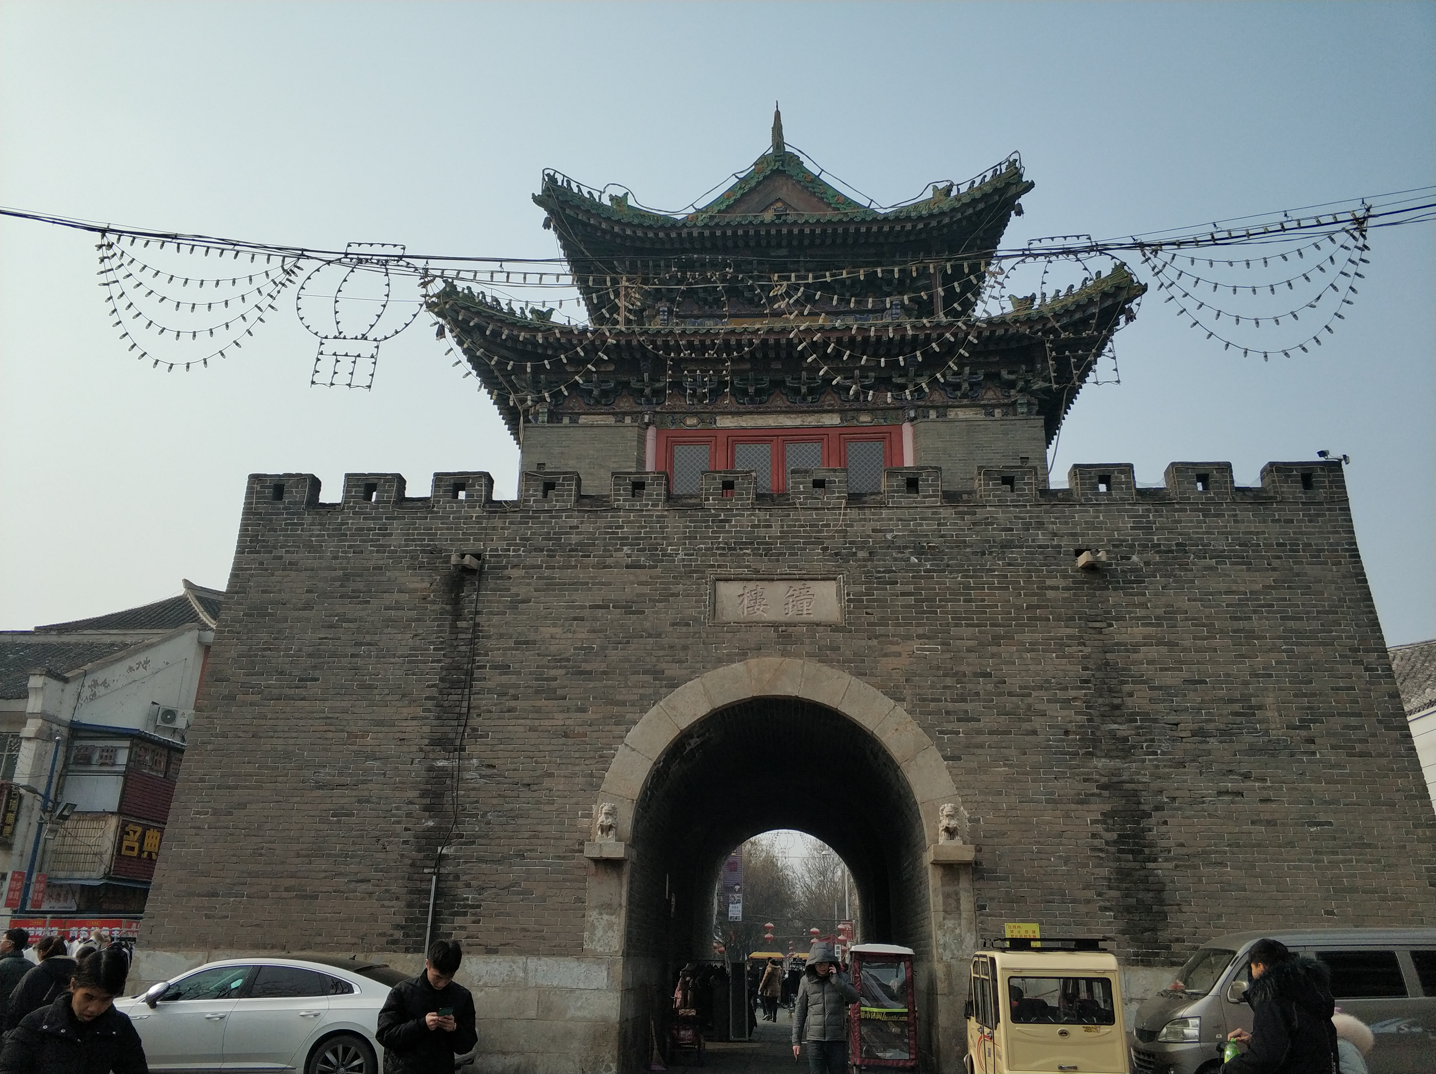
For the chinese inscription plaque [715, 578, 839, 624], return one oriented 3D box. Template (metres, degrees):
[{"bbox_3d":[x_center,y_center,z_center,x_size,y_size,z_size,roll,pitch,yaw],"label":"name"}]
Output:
[{"bbox_3d":[0.880,0.946,16.404,1.880,0.690,0.100,0,-23,4],"label":"chinese inscription plaque"}]

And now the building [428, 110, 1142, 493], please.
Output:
[{"bbox_3d":[1.499,-2.694,26.498,12.900,12.200,12.600,0,-21,4],"label":"building"}]

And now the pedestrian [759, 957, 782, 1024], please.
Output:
[{"bbox_3d":[1.393,11.976,29.551,0.580,1.620,0.450,0,-21,4],"label":"pedestrian"}]

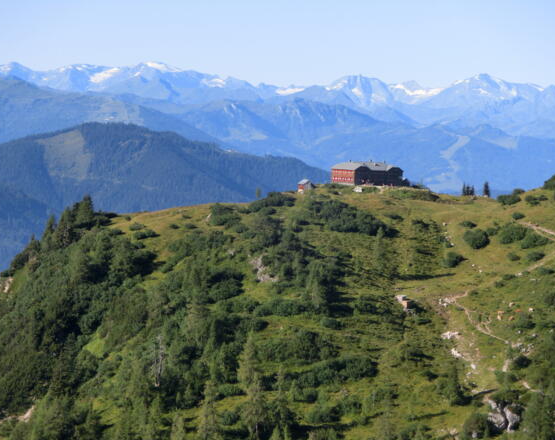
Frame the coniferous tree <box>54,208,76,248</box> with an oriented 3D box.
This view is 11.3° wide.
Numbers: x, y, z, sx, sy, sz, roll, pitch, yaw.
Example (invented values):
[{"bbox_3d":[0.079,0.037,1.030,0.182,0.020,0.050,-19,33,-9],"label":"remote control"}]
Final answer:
[{"bbox_3d":[-70.054,2.809,930.000,6.500,13.000,6.500,2,2,0],"label":"coniferous tree"}]

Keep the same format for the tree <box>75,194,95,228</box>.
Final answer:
[{"bbox_3d":[-65.147,-2.869,950.000,6.200,11.500,6.200,2,2,0],"label":"tree"}]

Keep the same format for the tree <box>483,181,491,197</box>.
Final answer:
[{"bbox_3d":[80.573,-12.144,1085.000,3.100,6.200,3.100,2,2,0],"label":"tree"}]

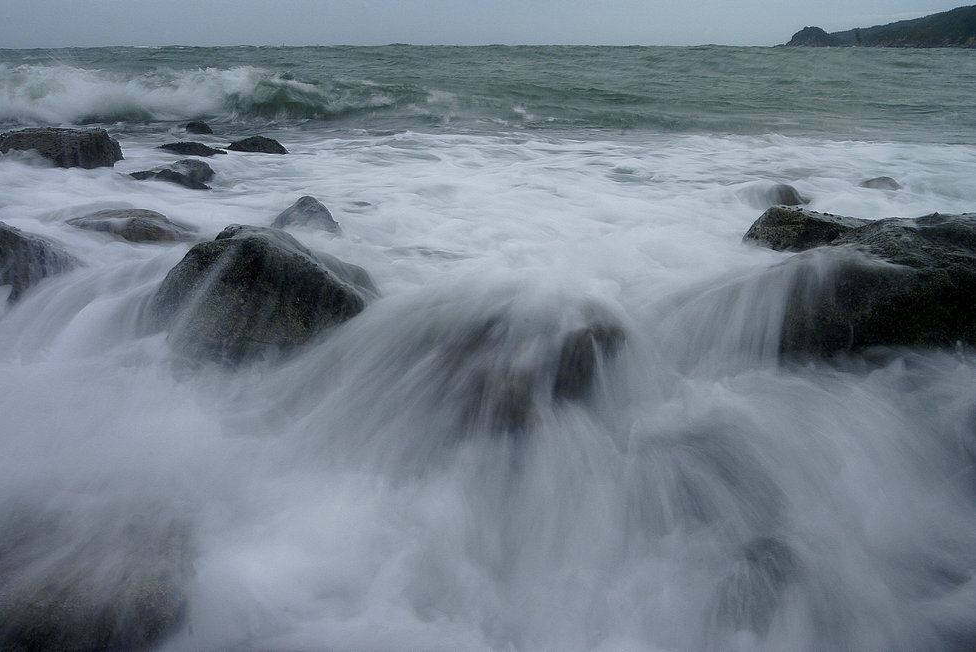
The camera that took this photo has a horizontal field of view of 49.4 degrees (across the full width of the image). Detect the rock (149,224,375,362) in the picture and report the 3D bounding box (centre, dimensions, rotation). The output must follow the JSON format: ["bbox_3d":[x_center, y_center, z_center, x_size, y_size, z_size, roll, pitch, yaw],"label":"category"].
[{"bbox_3d":[-1.327,-0.241,6.106,1.281,0.707,1.089,-3,15,-12],"label":"rock"}]

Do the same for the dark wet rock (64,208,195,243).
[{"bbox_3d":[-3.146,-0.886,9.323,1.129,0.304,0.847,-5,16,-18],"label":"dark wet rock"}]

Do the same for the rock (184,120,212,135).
[{"bbox_3d":[-5.498,-3.736,20.123,0.530,0.320,0.424,-4,15,-15],"label":"rock"}]

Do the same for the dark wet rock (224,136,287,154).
[{"bbox_3d":[-3.621,-2.804,16.560,0.932,0.309,0.699,-3,15,-12],"label":"dark wet rock"}]

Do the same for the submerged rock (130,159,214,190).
[{"bbox_3d":[-3.730,-1.767,12.500,0.983,0.415,0.738,-4,15,-16],"label":"submerged rock"}]

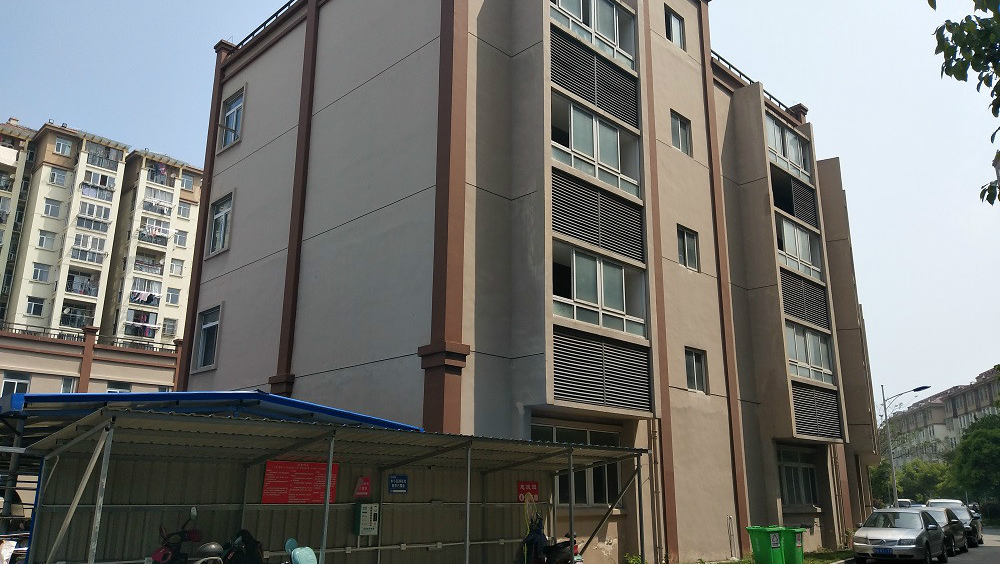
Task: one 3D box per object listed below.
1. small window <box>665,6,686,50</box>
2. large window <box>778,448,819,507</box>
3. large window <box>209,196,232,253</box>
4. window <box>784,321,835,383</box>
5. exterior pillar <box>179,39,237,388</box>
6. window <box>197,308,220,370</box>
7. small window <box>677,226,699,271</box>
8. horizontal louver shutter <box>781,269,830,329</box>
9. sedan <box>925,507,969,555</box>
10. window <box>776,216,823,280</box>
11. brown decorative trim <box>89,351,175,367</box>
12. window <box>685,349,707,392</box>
[{"bbox_3d":[5.441,-7.917,23.587,0.140,1.230,1.134,-15,-22,43],"label":"small window"},{"bbox_3d":[9.179,5.972,23.024,2.680,1.650,0.150,15,-22,-43],"label":"large window"},{"bbox_3d":[-8.639,-1.740,23.331,1.505,1.738,0.140,-15,-22,43],"label":"large window"},{"bbox_3d":[9.857,2.315,24.008,0.130,1.738,3.646,-15,-22,43],"label":"window"},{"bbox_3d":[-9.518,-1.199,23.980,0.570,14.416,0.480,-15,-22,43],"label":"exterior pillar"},{"bbox_3d":[-8.540,1.704,22.233,0.150,1.800,1.450,15,-22,-43],"label":"window"},{"bbox_3d":[5.399,-0.942,21.555,1.100,1.190,0.130,15,-22,-43],"label":"small window"},{"bbox_3d":[9.899,0.584,24.467,0.120,1.558,3.689,-15,-22,43],"label":"horizontal louver shutter"},{"bbox_3d":[13.979,8.115,24.608,1.770,1.460,4.500,-12,-20,37],"label":"sedan"},{"bbox_3d":[9.952,-1.119,24.976,3.450,1.800,0.150,15,-22,-43],"label":"window"},{"bbox_3d":[-19.007,4.229,39.312,0.140,0.180,4.171,-15,-22,43],"label":"brown decorative trim"},{"bbox_3d":[5.354,2.440,20.635,0.140,1.198,1.113,-15,-22,43],"label":"window"}]

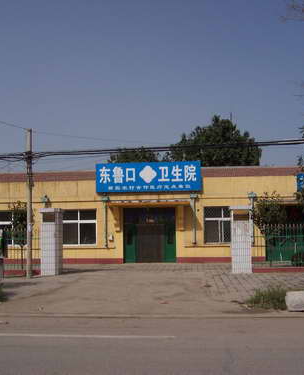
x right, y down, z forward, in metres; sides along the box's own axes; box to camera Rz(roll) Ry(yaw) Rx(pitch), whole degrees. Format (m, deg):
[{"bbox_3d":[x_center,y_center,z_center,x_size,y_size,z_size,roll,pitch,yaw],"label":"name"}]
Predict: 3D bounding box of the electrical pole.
[{"bbox_3d":[-4.411,0.497,17.320,0.200,5.500,0.200,-2,-5,6],"label":"electrical pole"}]

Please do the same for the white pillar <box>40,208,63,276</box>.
[{"bbox_3d":[-3.734,2.044,17.983,0.620,2.520,0.620,-1,-5,9],"label":"white pillar"}]

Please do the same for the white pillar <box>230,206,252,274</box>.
[{"bbox_3d":[3.326,1.963,17.872,0.700,2.520,0.640,-1,-5,8],"label":"white pillar"}]

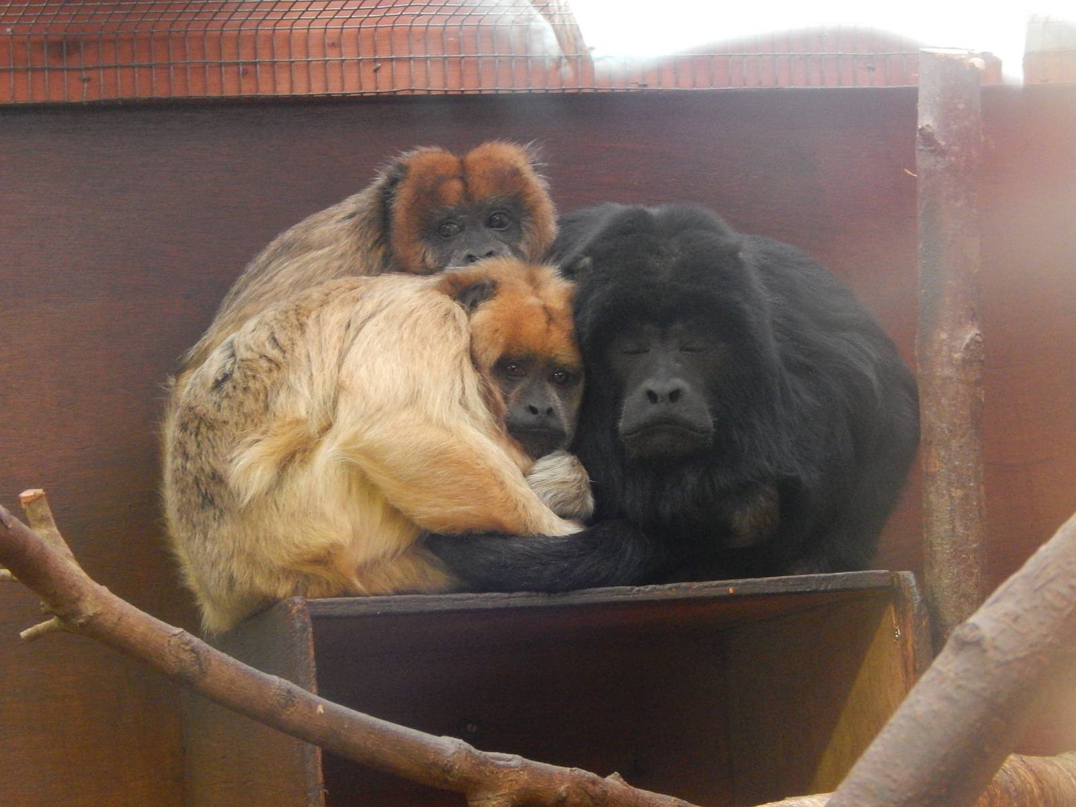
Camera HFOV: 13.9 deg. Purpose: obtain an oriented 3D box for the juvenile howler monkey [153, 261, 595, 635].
[{"bbox_3d":[-0.109,0.028,3.000,0.265,0.260,0.190,-5,-5,32],"label":"juvenile howler monkey"}]

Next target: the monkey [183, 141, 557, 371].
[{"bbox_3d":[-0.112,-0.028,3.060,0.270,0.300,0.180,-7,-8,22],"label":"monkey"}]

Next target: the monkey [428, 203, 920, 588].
[{"bbox_3d":[0.096,0.000,3.030,0.320,0.270,0.260,-5,-8,11],"label":"monkey"}]

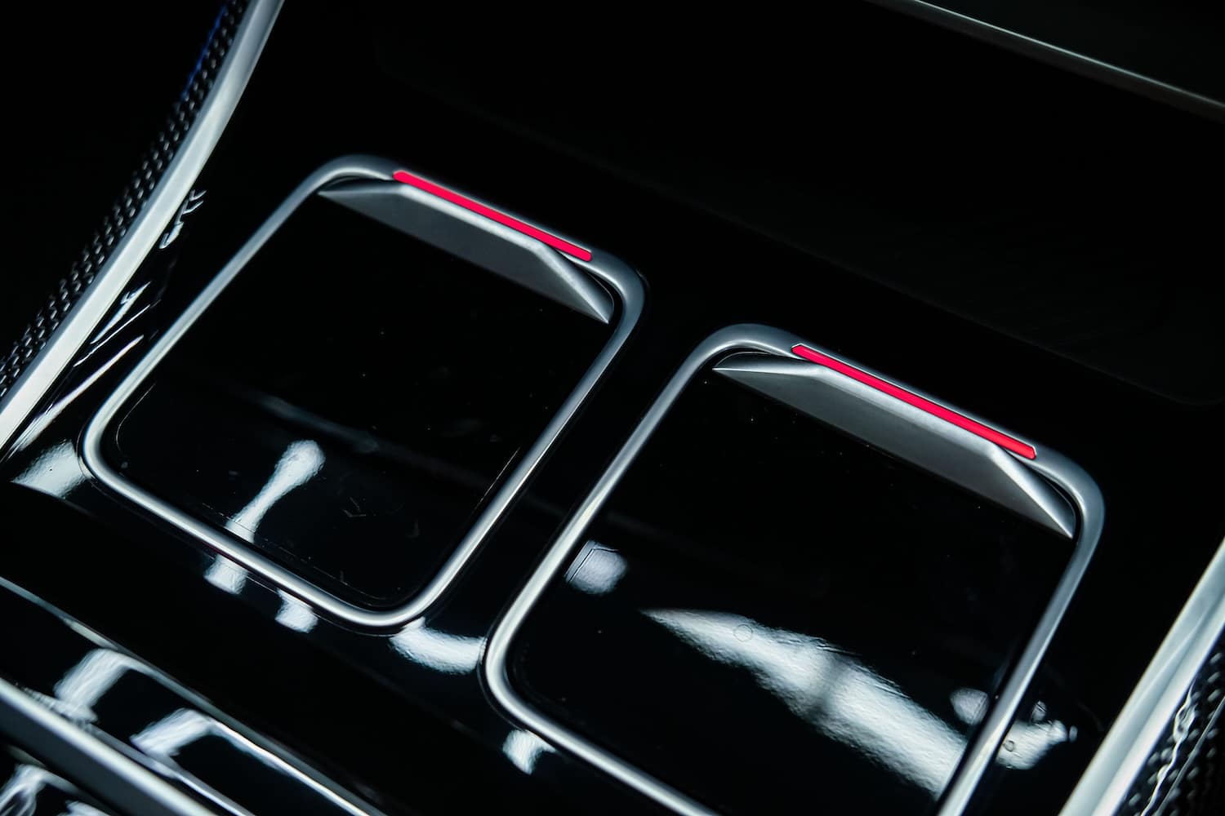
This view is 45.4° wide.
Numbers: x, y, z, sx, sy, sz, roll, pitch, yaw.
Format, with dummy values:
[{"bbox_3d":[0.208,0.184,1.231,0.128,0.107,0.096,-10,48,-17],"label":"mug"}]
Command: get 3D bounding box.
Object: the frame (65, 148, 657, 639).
[{"bbox_3d":[-0.054,-0.008,0.324,0.093,0.010,0.103,25,62,19],"label":"frame"}]

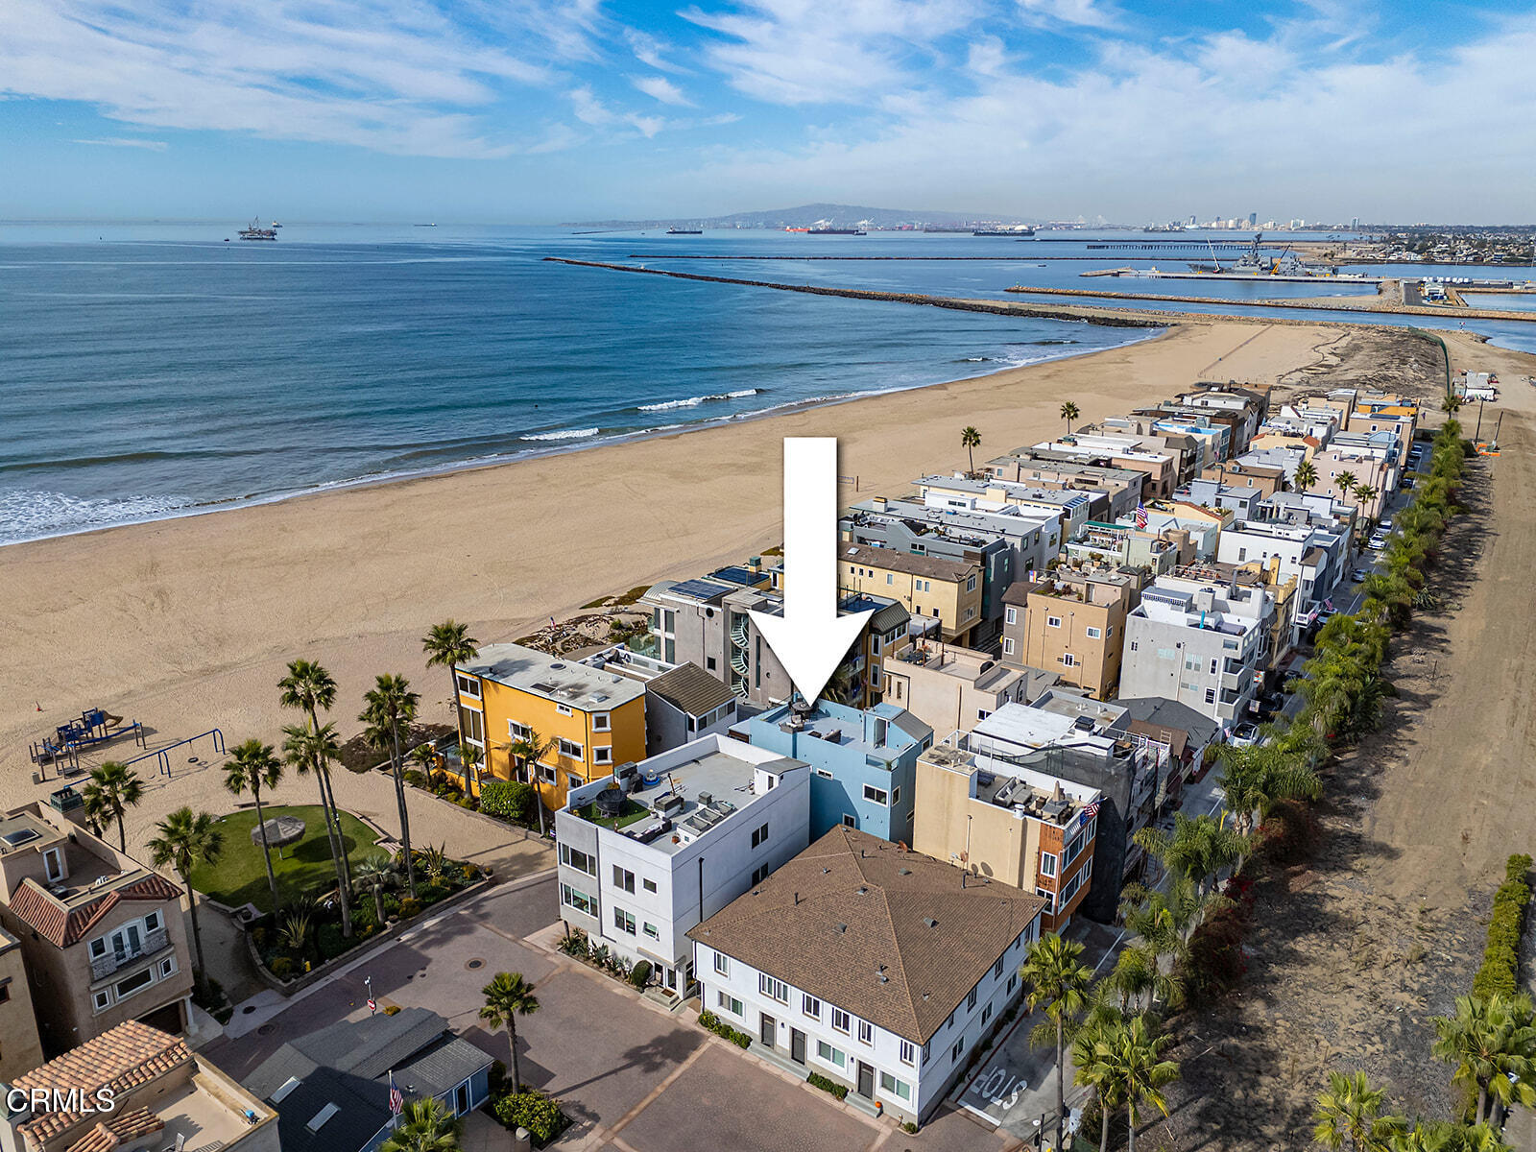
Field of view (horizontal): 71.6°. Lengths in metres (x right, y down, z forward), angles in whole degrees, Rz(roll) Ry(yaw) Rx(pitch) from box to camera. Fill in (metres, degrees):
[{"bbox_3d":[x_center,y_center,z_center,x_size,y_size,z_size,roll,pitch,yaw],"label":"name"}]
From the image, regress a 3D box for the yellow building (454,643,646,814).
[{"bbox_3d":[-17.103,11.983,84.335,16.600,8.800,6.800,13,22,34],"label":"yellow building"}]

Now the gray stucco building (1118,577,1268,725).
[{"bbox_3d":[39.853,8.397,101.329,10.200,11.400,6.400,14,23,35],"label":"gray stucco building"}]

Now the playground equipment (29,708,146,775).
[{"bbox_3d":[-60.083,14.493,93.834,5.900,3.300,8.200,14,23,35],"label":"playground equipment"}]

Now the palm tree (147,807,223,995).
[{"bbox_3d":[-34.335,19.737,63.991,4.400,12.714,4.400,0,18,0],"label":"palm tree"}]

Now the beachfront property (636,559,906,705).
[{"bbox_3d":[1.244,6.142,101.841,22.300,9.300,10.700,13,22,34],"label":"beachfront property"}]

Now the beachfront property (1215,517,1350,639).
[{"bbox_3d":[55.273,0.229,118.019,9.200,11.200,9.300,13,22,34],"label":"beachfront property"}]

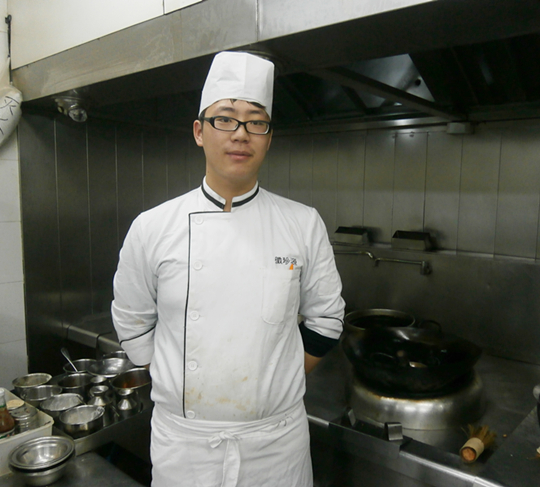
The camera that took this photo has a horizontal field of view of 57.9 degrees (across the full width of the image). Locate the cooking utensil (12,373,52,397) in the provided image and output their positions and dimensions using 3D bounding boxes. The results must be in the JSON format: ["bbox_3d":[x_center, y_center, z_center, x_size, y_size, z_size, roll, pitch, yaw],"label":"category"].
[{"bbox_3d":[-0.812,0.497,1.676,0.123,0.058,0.123,6,8,41],"label":"cooking utensil"}]

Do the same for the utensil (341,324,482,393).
[{"bbox_3d":[0.504,0.411,1.704,0.465,0.165,0.480,1,6,0],"label":"utensil"}]

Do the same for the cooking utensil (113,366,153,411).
[{"bbox_3d":[-0.458,0.492,1.627,0.140,0.085,0.140,6,8,41],"label":"cooking utensil"}]

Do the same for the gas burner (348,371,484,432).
[{"bbox_3d":[0.511,0.494,1.713,0.455,0.105,0.455,1,6,0],"label":"gas burner"}]

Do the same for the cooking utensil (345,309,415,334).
[{"bbox_3d":[0.483,0.407,2.159,0.305,0.160,0.305,6,8,40],"label":"cooking utensil"}]

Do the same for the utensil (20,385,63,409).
[{"bbox_3d":[-0.733,0.509,1.573,0.123,0.058,0.123,6,8,41],"label":"utensil"}]

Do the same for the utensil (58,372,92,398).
[{"bbox_3d":[-0.644,0.496,1.634,0.117,0.072,0.117,6,8,41],"label":"utensil"}]

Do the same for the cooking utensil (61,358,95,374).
[{"bbox_3d":[-0.687,0.479,1.775,0.120,0.070,0.120,6,8,41],"label":"cooking utensil"}]

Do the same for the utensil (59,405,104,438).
[{"bbox_3d":[-0.503,0.482,1.314,0.116,0.052,0.116,1,6,0],"label":"utensil"}]

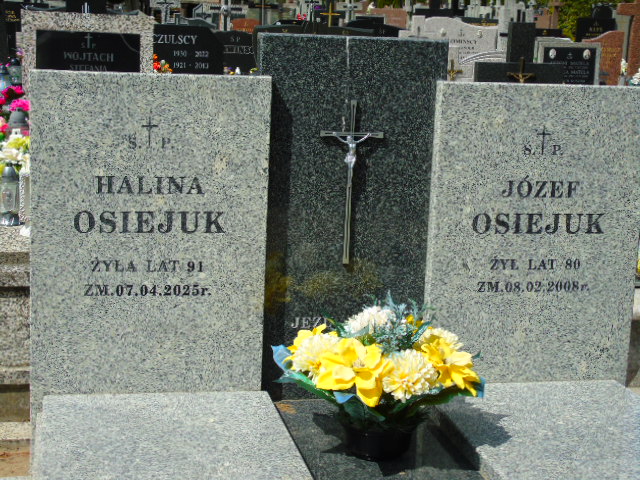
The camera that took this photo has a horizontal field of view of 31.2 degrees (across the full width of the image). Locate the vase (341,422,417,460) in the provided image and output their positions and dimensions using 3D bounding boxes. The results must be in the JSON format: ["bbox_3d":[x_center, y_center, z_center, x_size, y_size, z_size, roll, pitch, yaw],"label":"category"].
[{"bbox_3d":[0.134,0.433,2.579,0.157,0.083,0.157,0,11,-12],"label":"vase"}]

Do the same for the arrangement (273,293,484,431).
[{"bbox_3d":[0.135,0.272,2.536,0.479,0.297,0.418,0,11,-12],"label":"arrangement"}]

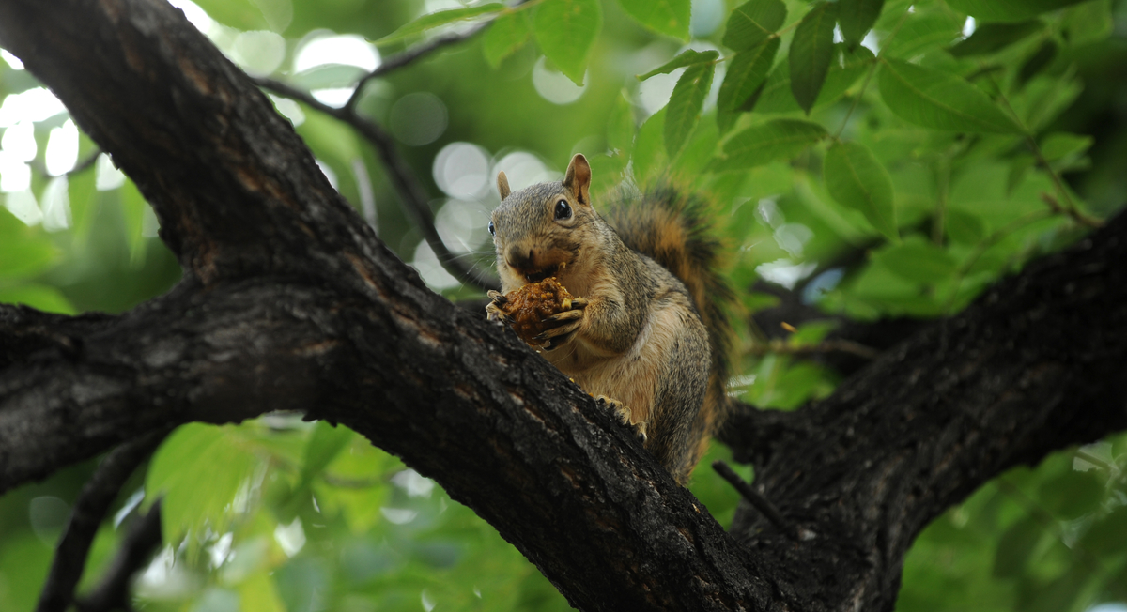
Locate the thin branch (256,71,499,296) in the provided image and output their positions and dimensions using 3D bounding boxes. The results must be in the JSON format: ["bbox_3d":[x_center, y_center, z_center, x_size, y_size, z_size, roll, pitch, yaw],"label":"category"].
[{"bbox_3d":[-0.119,-0.086,4.150,0.220,0.045,0.045,41,0,0],"label":"thin branch"}]

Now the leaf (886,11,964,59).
[{"bbox_3d":[0.232,-0.173,4.030,0.051,0.015,0.028,-10,-64,5],"label":"leaf"}]

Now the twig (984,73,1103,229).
[{"bbox_3d":[0.318,-0.103,4.150,0.022,0.130,0.030,-37,0,5],"label":"twig"}]

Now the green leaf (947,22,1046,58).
[{"bbox_3d":[0.285,-0.176,4.120,0.067,0.016,0.020,-17,-64,9],"label":"green leaf"}]

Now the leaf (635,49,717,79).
[{"bbox_3d":[0.069,-0.147,3.800,0.051,0.013,0.022,-16,0,2],"label":"leaf"}]

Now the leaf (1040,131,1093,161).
[{"bbox_3d":[0.331,-0.107,4.120,0.036,0.012,0.017,-14,-64,7],"label":"leaf"}]

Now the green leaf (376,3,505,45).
[{"bbox_3d":[-0.077,-0.174,3.850,0.084,0.013,0.025,-15,0,2],"label":"green leaf"}]

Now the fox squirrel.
[{"bbox_3d":[0.028,0.008,3.780,0.155,0.185,0.098,16,-24,-40],"label":"fox squirrel"}]

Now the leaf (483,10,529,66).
[{"bbox_3d":[-0.035,-0.167,3.900,0.027,0.038,0.012,19,0,-3],"label":"leaf"}]

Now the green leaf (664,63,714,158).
[{"bbox_3d":[0.079,-0.121,3.870,0.019,0.068,0.014,25,16,-1],"label":"green leaf"}]

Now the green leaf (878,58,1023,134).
[{"bbox_3d":[0.248,-0.135,4.000,0.105,0.020,0.041,26,-66,-13],"label":"green leaf"}]

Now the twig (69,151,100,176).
[{"bbox_3d":[-0.337,-0.100,4.400,0.029,0.009,0.008,-36,0,0],"label":"twig"}]

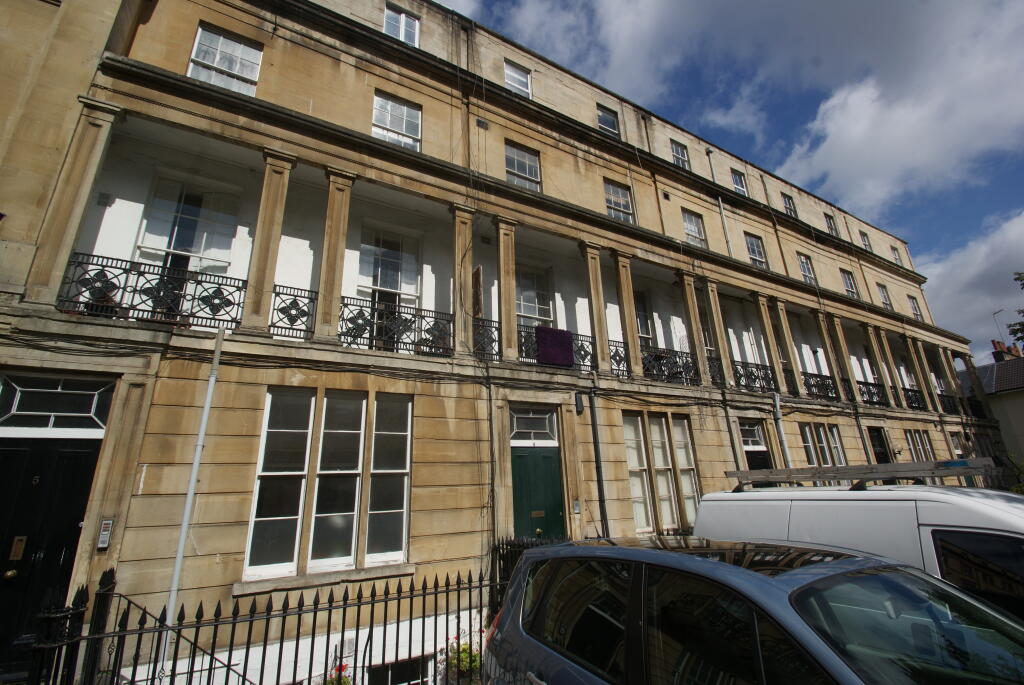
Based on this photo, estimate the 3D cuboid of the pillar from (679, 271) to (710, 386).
[{"bbox_3d":[4.687,-0.381,10.938,0.449,3.016,0.270,8,-20,-27],"label":"pillar"}]

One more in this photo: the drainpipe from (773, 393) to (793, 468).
[{"bbox_3d":[7.260,3.257,11.163,0.120,3.900,0.130,8,-20,-28],"label":"drainpipe"}]

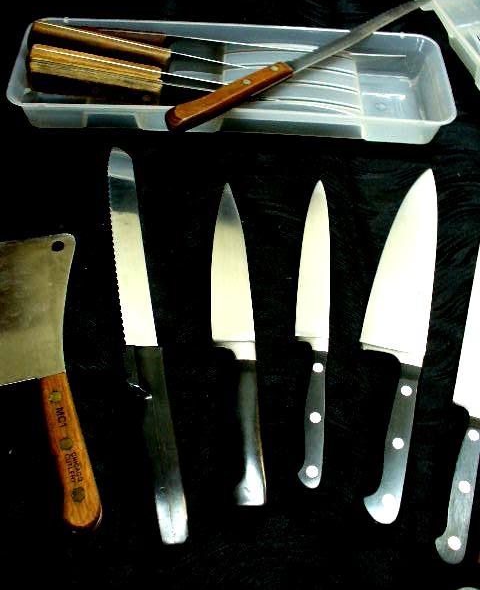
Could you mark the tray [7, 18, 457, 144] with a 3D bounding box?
[{"bbox_3d":[-0.006,-0.195,0.641,0.394,0.040,0.130,2,55,-1],"label":"tray"}]

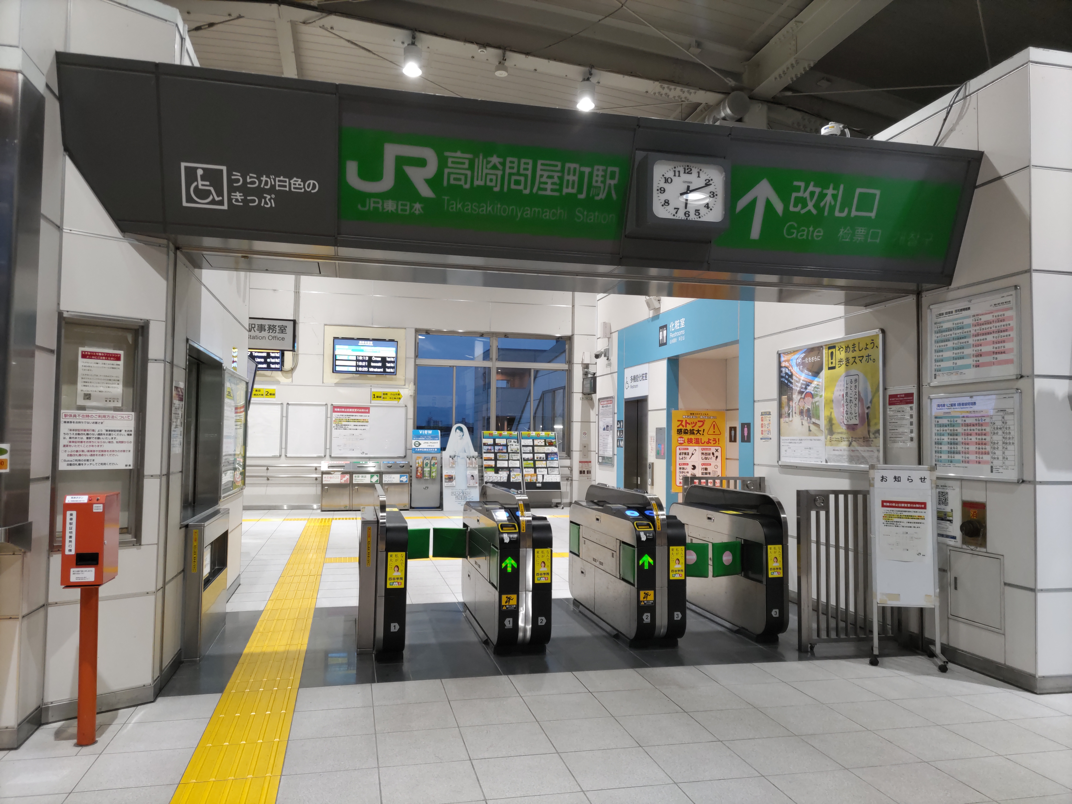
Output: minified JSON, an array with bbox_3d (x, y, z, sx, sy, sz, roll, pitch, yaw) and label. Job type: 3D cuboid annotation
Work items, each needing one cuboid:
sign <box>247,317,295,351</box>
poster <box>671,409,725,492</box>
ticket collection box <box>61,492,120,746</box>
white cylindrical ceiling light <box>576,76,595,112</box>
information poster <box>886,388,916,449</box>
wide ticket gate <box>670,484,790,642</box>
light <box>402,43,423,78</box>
[{"bbox_3d":[-3.024,-0.749,9.102,0.576,0.345,0.220,1,-3,-13],"label":"sign"},{"bbox_3d":[2.056,0.625,10.161,0.728,1.030,0.012,1,-3,-13],"label":"poster"},{"bbox_3d":[-2.071,0.998,3.716,0.175,1.151,0.190,1,-3,-7],"label":"ticket collection box"},{"bbox_3d":[0.669,-4.135,10.809,0.242,0.387,0.242,1,-3,0],"label":"white cylindrical ceiling light"},{"bbox_3d":[2.620,0.117,5.790,0.010,0.425,0.315,1,-3,-13],"label":"information poster"},{"bbox_3d":[1.485,1.224,6.424,0.187,1.055,1.720,1,-3,-13],"label":"wide ticket gate"},{"bbox_3d":[-1.580,-4.368,10.299,0.247,0.330,0.247,1,-3,-13],"label":"light"}]

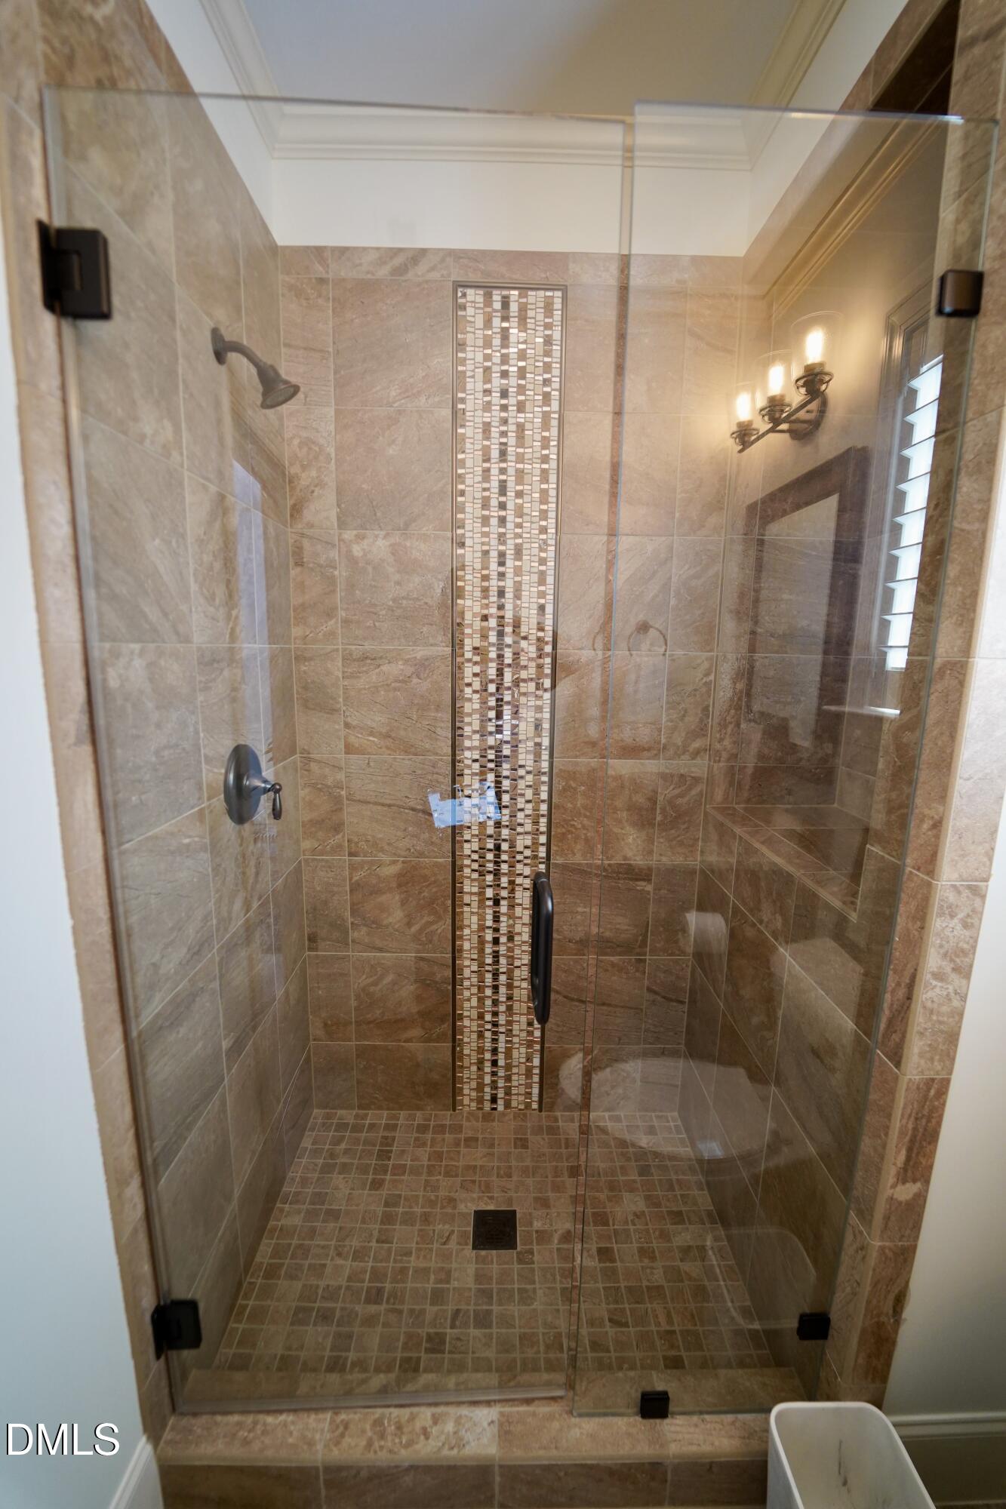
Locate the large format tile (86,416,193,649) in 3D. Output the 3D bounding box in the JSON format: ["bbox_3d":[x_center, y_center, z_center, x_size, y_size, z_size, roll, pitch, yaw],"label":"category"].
[{"bbox_3d":[-0.581,-0.334,0.939,0.020,0.304,0.267,1,10,-1],"label":"large format tile"}]

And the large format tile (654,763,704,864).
[{"bbox_3d":[0.524,0.171,1.734,0.129,0.302,0.011,1,10,-1],"label":"large format tile"}]

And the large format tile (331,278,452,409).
[{"bbox_3d":[-0.284,-1.053,1.517,0.304,0.304,0.020,1,10,0],"label":"large format tile"}]

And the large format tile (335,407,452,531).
[{"bbox_3d":[-0.289,-0.753,1.567,0.307,0.305,0.012,1,10,0],"label":"large format tile"}]

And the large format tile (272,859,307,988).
[{"bbox_3d":[-0.600,0.479,1.648,0.011,0.302,0.254,1,10,-1],"label":"large format tile"}]

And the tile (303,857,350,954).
[{"bbox_3d":[-0.529,0.458,1.778,0.128,0.302,0.011,1,10,-1],"label":"tile"}]

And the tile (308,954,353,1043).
[{"bbox_3d":[-0.534,0.758,1.827,0.132,0.303,0.012,1,10,0],"label":"tile"}]

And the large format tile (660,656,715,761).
[{"bbox_3d":[0.527,-0.132,1.677,0.131,0.304,0.020,1,10,0],"label":"large format tile"}]

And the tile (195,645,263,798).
[{"bbox_3d":[-0.590,-0.080,1.269,0.020,0.304,0.290,1,10,-1],"label":"tile"}]

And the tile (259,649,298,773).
[{"bbox_3d":[-0.594,-0.127,1.538,0.020,0.304,0.251,1,10,-1],"label":"tile"}]

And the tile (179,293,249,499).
[{"bbox_3d":[-0.578,-0.687,1.170,0.011,0.302,0.292,1,10,-1],"label":"tile"}]

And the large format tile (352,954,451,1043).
[{"bbox_3d":[-0.314,0.764,1.833,0.303,0.302,0.011,1,10,-1],"label":"large format tile"}]

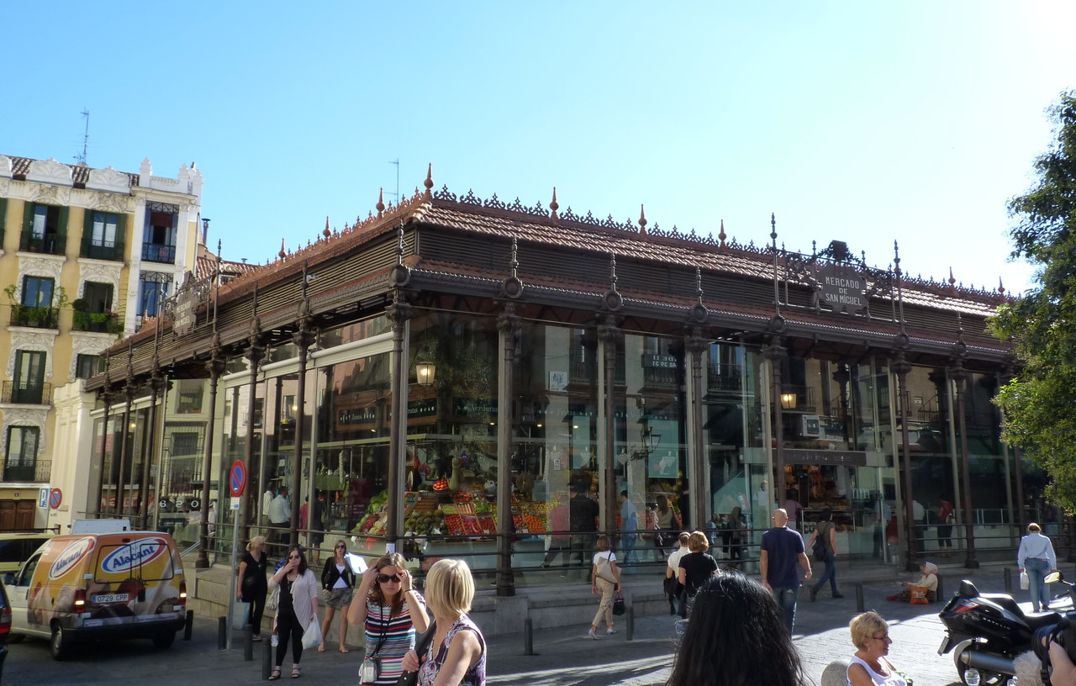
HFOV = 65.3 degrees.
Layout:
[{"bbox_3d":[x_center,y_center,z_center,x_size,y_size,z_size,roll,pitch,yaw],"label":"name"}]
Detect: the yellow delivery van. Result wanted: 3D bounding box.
[{"bbox_3d":[-7.597,4.086,14.164,4.130,1.850,1.760,-9,-14,43],"label":"yellow delivery van"}]

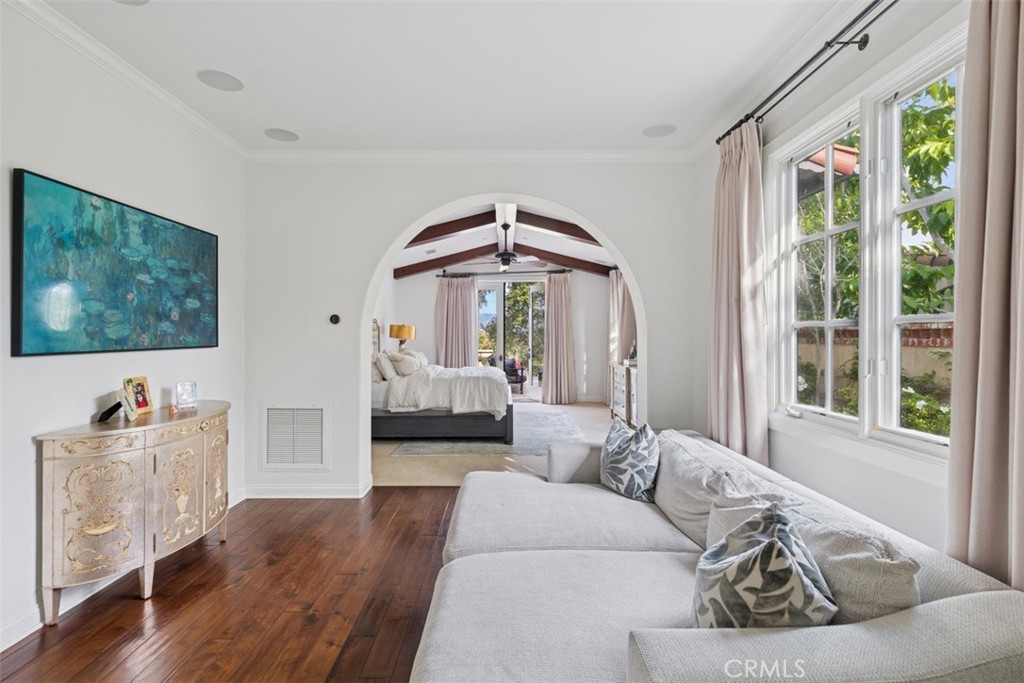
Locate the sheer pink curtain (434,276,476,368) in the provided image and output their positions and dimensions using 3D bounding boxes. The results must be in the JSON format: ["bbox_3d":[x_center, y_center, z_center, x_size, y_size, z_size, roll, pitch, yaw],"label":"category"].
[{"bbox_3d":[-1.108,-0.028,8.869,0.791,2.482,0.180,0,1,-1],"label":"sheer pink curtain"}]

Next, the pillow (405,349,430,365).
[{"bbox_3d":[-1.559,0.297,7.184,0.180,0.430,0.600,-38,1,0],"label":"pillow"}]

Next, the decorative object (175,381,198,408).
[{"bbox_3d":[-2.081,0.343,2.906,0.105,0.170,0.040,0,1,-31],"label":"decorative object"}]

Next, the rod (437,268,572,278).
[{"bbox_3d":[-0.141,-1.327,8.864,2.645,0.070,0.100,-2,1,-1],"label":"rod"}]

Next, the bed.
[{"bbox_3d":[-1.153,0.455,6.652,2.325,1.600,2.050,0,1,-1],"label":"bed"}]

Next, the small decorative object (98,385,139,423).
[{"bbox_3d":[-2.120,0.341,2.460,0.160,0.170,0.180,-1,1,-35],"label":"small decorative object"}]

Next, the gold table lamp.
[{"bbox_3d":[-1.973,0.074,8.175,0.480,0.760,0.480,0,1,-1],"label":"gold table lamp"}]

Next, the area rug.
[{"bbox_3d":[-0.222,1.250,6.580,2.362,0.012,2.932,0,1,-1],"label":"area rug"}]

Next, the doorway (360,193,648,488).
[{"bbox_3d":[-0.060,0.035,3.897,2.370,2.518,0.280,0,1,-1],"label":"doorway"}]

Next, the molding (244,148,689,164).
[{"bbox_3d":[-0.326,-1.516,3.701,3.707,0.085,0.070,0,1,-1],"label":"molding"}]

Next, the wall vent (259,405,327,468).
[{"bbox_3d":[-1.779,0.789,3.733,0.578,0.570,0.025,0,1,-1],"label":"wall vent"}]

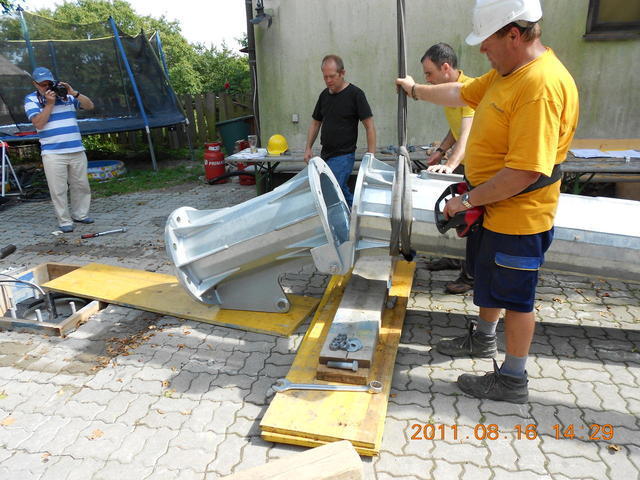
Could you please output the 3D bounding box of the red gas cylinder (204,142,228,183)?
[{"bbox_3d":[-1.587,-1.169,7.300,0.310,0.600,0.310,-2,18,0],"label":"red gas cylinder"}]

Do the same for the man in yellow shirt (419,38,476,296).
[{"bbox_3d":[0.995,-0.455,3.304,0.680,1.660,0.540,-11,20,-26],"label":"man in yellow shirt"}]

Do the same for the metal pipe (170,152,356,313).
[{"bbox_3d":[-0.324,0.039,3.096,1.040,0.880,0.690,-17,14,17],"label":"metal pipe"}]

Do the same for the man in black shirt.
[{"bbox_3d":[0.181,-0.687,4.093,0.580,1.662,0.420,1,18,11],"label":"man in black shirt"}]

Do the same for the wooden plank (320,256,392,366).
[{"bbox_3d":[0.271,0.408,2.997,0.250,0.050,1.320,2,18,13],"label":"wooden plank"}]

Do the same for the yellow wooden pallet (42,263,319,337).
[{"bbox_3d":[-1.023,0.388,3.413,2.000,0.030,0.500,6,20,20],"label":"yellow wooden pallet"}]

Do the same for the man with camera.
[{"bbox_3d":[-2.741,-0.946,5.174,0.660,1.690,0.520,-11,20,-25],"label":"man with camera"}]

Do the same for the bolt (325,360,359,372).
[{"bbox_3d":[0.111,0.620,2.362,0.155,0.050,0.050,3,19,15],"label":"bolt"}]

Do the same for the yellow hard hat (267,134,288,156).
[{"bbox_3d":[-0.464,-1.027,5.250,0.225,0.165,0.280,3,18,14],"label":"yellow hard hat"}]

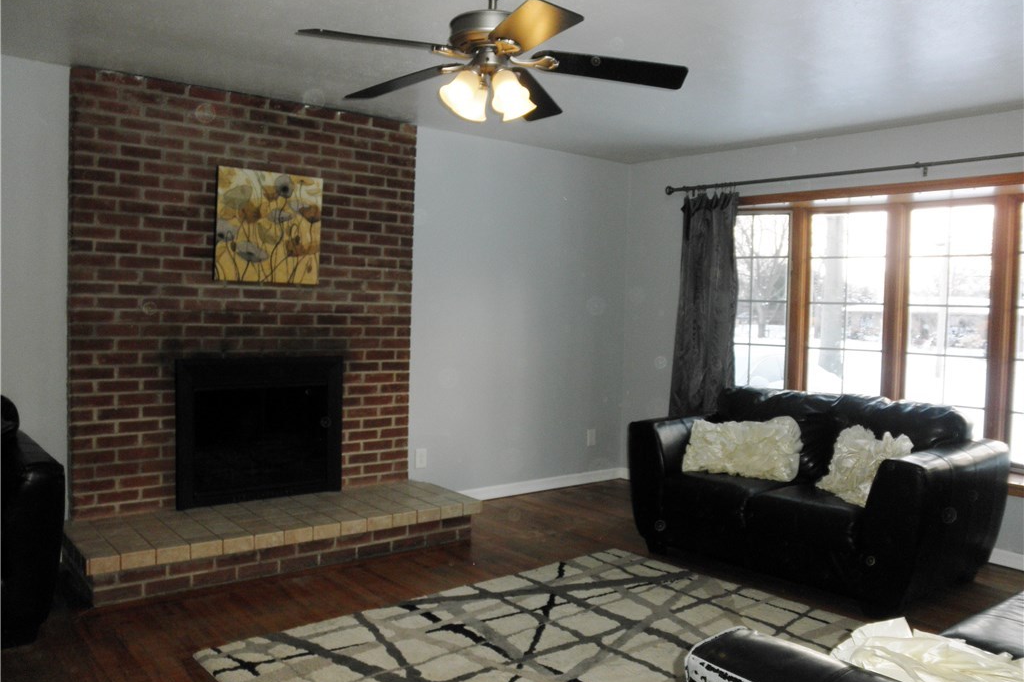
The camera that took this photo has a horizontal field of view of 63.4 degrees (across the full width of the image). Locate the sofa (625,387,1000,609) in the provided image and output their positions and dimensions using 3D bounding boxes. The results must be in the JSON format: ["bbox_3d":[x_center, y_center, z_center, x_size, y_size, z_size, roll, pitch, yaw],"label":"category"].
[{"bbox_3d":[1.581,0.750,4.449,1.010,0.880,1.570,-1,4,-43],"label":"sofa"}]

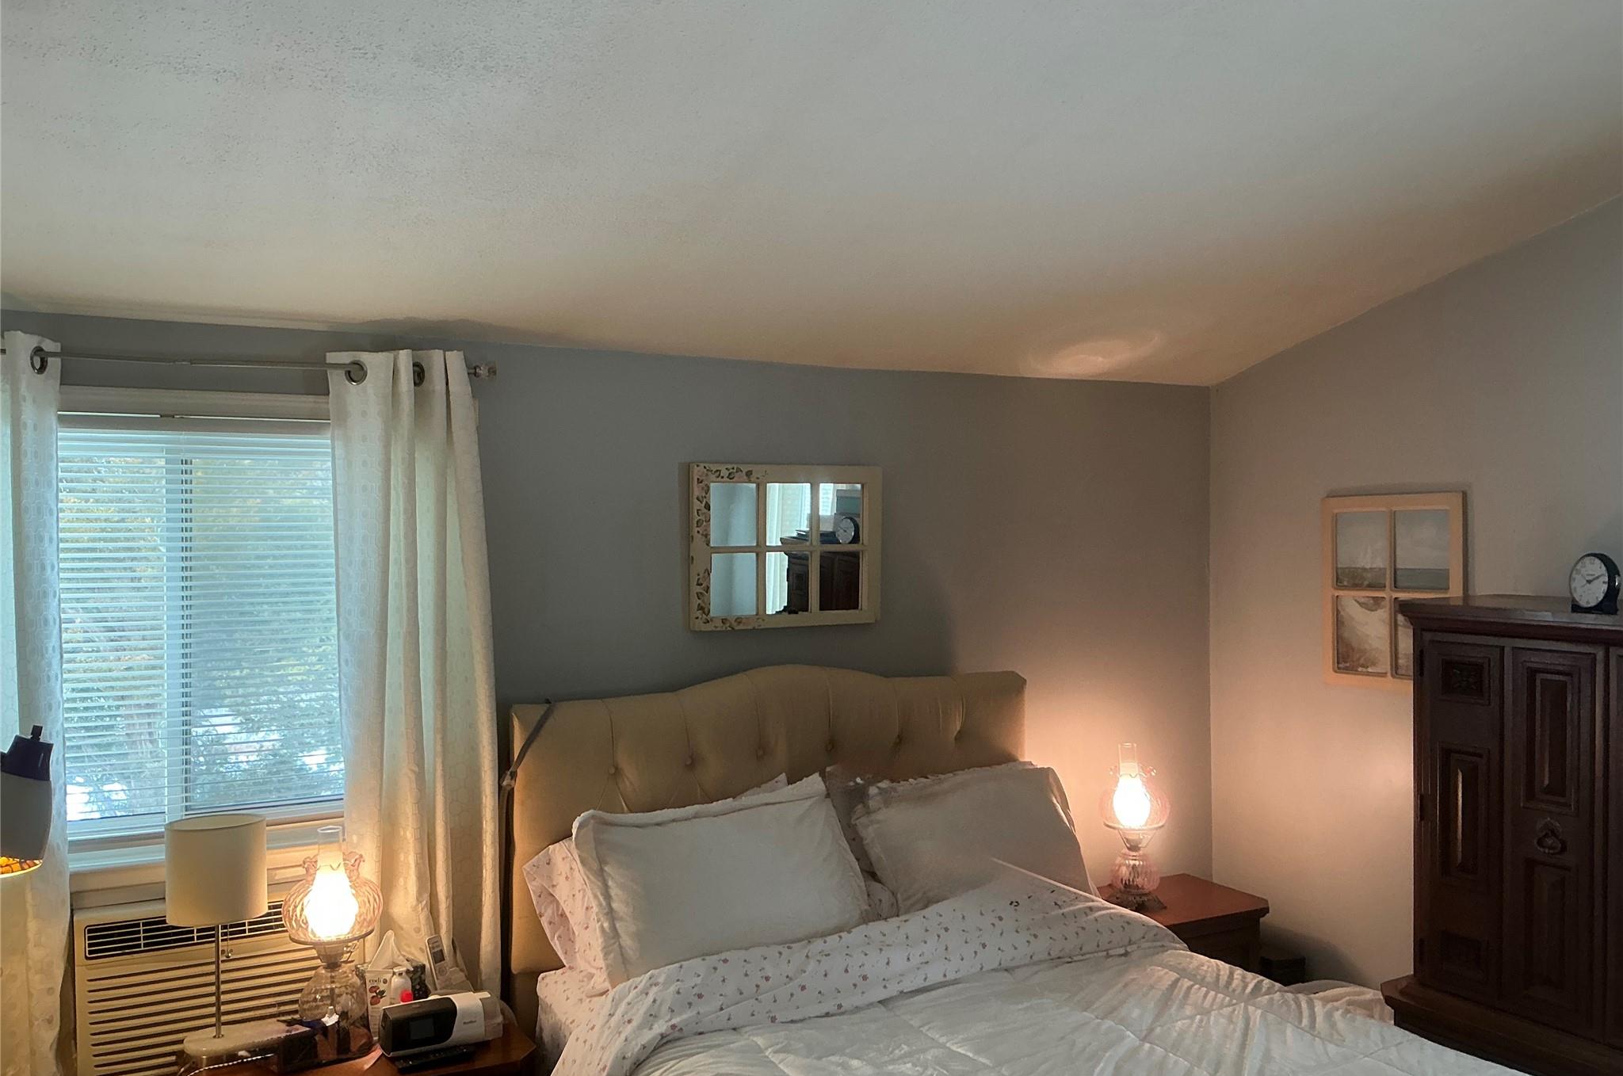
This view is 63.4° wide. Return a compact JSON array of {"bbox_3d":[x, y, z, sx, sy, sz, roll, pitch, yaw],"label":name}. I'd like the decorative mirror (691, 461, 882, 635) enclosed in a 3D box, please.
[{"bbox_3d":[-0.065,0.024,3.698,0.580,0.453,0.040,0,0,-26],"label":"decorative mirror"}]

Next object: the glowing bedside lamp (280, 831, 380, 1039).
[{"bbox_3d":[-1.065,0.879,2.916,0.205,0.480,0.205,0,0,-26],"label":"glowing bedside lamp"}]

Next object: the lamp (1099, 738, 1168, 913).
[{"bbox_3d":[0.973,0.865,3.976,0.205,0.480,0.205,0,0,0],"label":"lamp"}]

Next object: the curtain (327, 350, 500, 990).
[{"bbox_3d":[-0.958,0.380,3.185,0.397,1.660,0.130,0,0,-26],"label":"curtain"}]

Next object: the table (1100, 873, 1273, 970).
[{"bbox_3d":[1.017,1.434,3.965,0.677,0.660,0.440,0,0,-26],"label":"table"}]

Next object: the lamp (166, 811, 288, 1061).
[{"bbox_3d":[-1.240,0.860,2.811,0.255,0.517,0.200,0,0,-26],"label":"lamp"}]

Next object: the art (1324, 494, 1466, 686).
[{"bbox_3d":[1.647,0.161,3.727,0.030,0.556,0.476,0,0,-26],"label":"art"}]

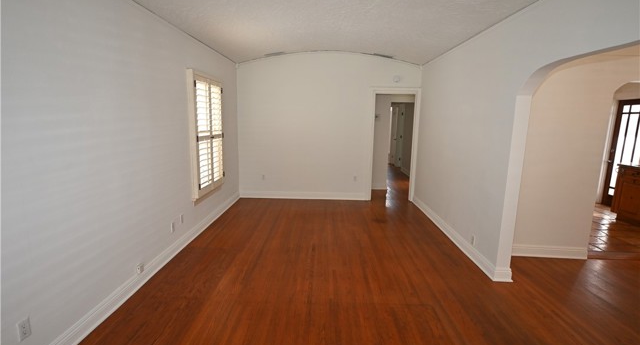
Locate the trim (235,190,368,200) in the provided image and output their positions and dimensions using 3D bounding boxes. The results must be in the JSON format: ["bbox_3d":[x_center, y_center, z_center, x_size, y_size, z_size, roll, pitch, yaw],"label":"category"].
[{"bbox_3d":[-0.347,0.468,6.356,2.498,0.149,0.028,1,10,1],"label":"trim"}]

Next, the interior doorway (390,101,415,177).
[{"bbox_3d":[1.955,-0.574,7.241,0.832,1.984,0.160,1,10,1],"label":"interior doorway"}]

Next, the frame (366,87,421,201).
[{"bbox_3d":[1.400,-0.510,6.211,0.936,2.182,0.160,1,10,1],"label":"frame"}]

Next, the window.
[{"bbox_3d":[-1.577,-0.546,4.539,0.086,1.614,1.088,1,10,1],"label":"window"}]

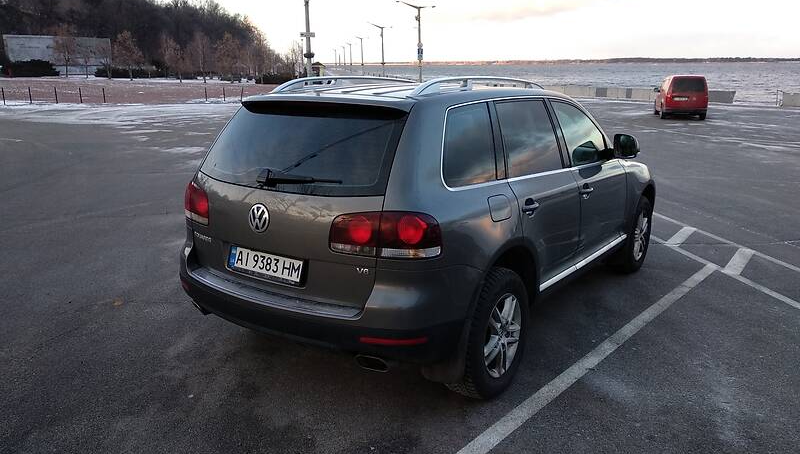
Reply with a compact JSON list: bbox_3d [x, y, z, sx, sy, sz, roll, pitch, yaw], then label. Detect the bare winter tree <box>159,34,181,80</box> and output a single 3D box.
[{"bbox_3d":[-26.085,-19.079,67.332,2.440,4.960,2.440,0,15,0],"label":"bare winter tree"}]

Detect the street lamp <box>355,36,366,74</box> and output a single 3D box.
[{"bbox_3d":[-8.233,-36.514,128.929,2.700,8.200,0.400,0,15,0],"label":"street lamp"}]

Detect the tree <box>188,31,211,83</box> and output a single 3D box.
[{"bbox_3d":[-20.561,-17.072,60.628,2.400,5.050,2.400,0,15,0],"label":"tree"}]

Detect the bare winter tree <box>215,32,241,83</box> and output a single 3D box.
[{"bbox_3d":[-17.595,-17.029,60.642,2.600,4.760,2.600,0,15,0],"label":"bare winter tree"}]

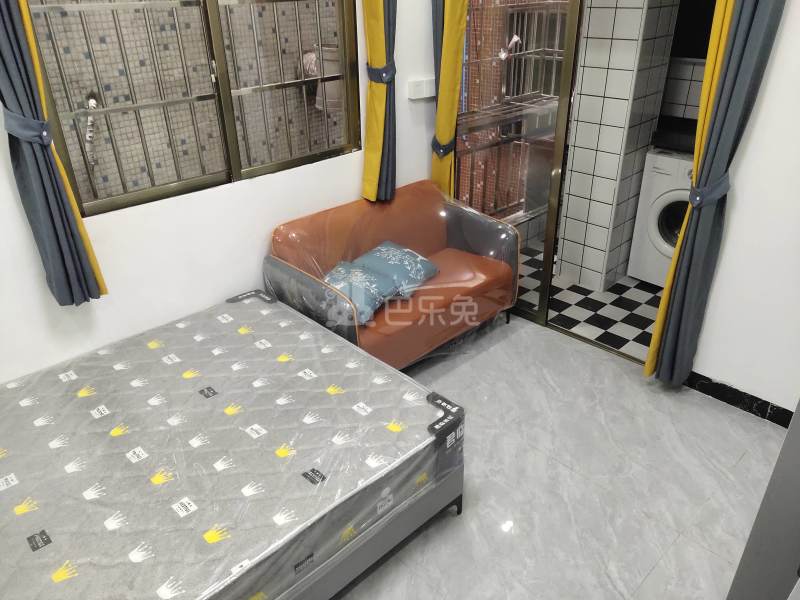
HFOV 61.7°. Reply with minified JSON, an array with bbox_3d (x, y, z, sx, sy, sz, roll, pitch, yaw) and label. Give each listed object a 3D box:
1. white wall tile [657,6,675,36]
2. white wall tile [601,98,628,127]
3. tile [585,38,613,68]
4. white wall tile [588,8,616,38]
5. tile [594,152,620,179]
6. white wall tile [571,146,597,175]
[{"bbox_3d":[1.440,-1.513,3.657,0.151,0.151,0.010,-26,37,-38],"label":"white wall tile"},{"bbox_3d":[1.198,-1.042,3.724,0.147,0.149,0.012,25,37,39],"label":"white wall tile"},{"bbox_3d":[1.092,-1.353,3.676,0.147,0.149,0.012,25,37,39],"label":"tile"},{"bbox_3d":[1.091,-1.489,3.605,0.147,0.149,0.012,25,37,39],"label":"white wall tile"},{"bbox_3d":[1.221,-0.790,3.934,0.010,0.151,0.151,-26,37,-38],"label":"tile"},{"bbox_3d":[1.093,-0.820,3.958,0.147,0.149,0.012,25,37,39],"label":"white wall tile"}]

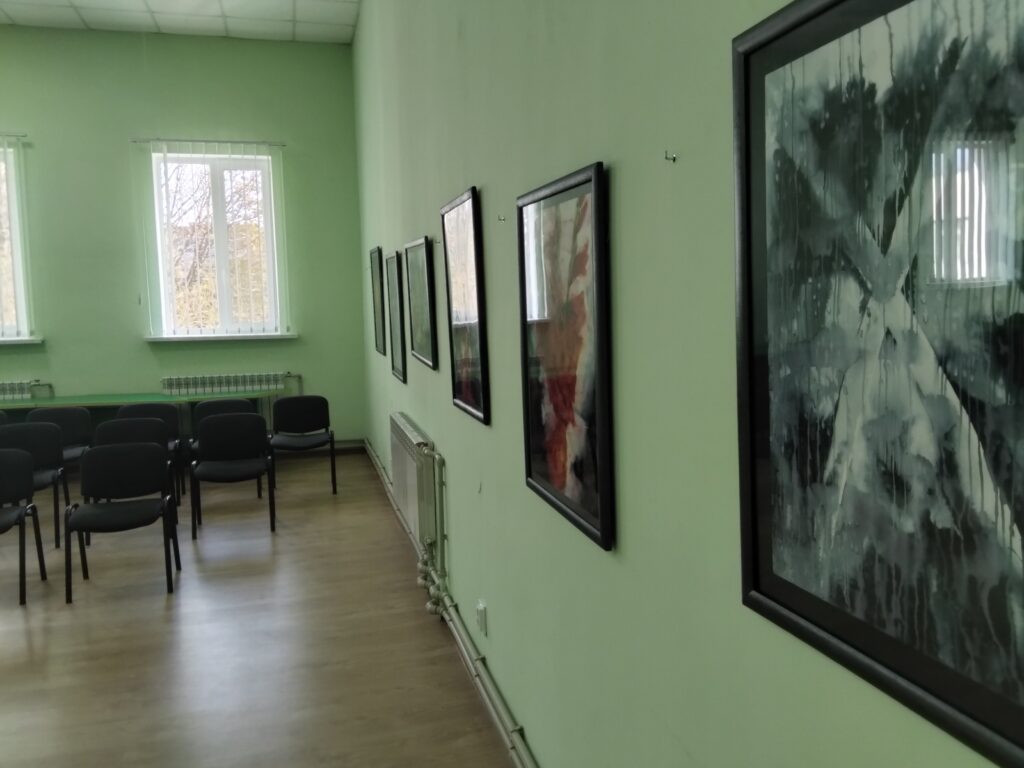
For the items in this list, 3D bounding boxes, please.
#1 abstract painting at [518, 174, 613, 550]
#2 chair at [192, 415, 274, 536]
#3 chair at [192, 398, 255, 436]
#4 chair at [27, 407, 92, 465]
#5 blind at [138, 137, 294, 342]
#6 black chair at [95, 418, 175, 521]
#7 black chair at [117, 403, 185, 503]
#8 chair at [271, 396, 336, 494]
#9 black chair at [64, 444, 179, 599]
[{"bbox_3d":[0.121,-0.079,1.939,0.030,0.825,0.630,-3,6,-15],"label":"abstract painting"},{"bbox_3d":[-1.972,0.622,5.450,0.530,0.790,0.550,-3,6,-16],"label":"chair"},{"bbox_3d":[-2.376,0.531,6.383,0.530,0.790,0.550,-3,6,-17],"label":"chair"},{"bbox_3d":[-3.584,0.594,6.044,0.530,0.790,0.550,-3,6,-13],"label":"chair"},{"bbox_3d":[-2.868,-1.405,7.590,1.200,1.820,0.150,-3,6,-15],"label":"blind"},{"bbox_3d":[-2.637,0.648,5.341,0.530,0.790,0.550,-3,6,-17],"label":"black chair"},{"bbox_3d":[-2.958,0.563,6.207,0.530,0.790,0.550,-3,6,-16],"label":"black chair"},{"bbox_3d":[-1.762,0.507,6.478,0.530,0.790,0.550,-3,6,-12],"label":"chair"},{"bbox_3d":[-2.201,0.744,4.356,0.530,0.790,0.550,-3,6,-15],"label":"black chair"}]

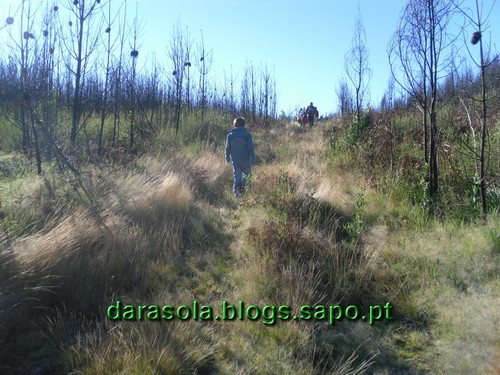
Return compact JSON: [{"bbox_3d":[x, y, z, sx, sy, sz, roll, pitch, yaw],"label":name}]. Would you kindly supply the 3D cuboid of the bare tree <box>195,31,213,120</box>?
[{"bbox_3d":[-1.897,-4.570,16.500,0.750,3.800,0.750,0,-4,0],"label":"bare tree"}]

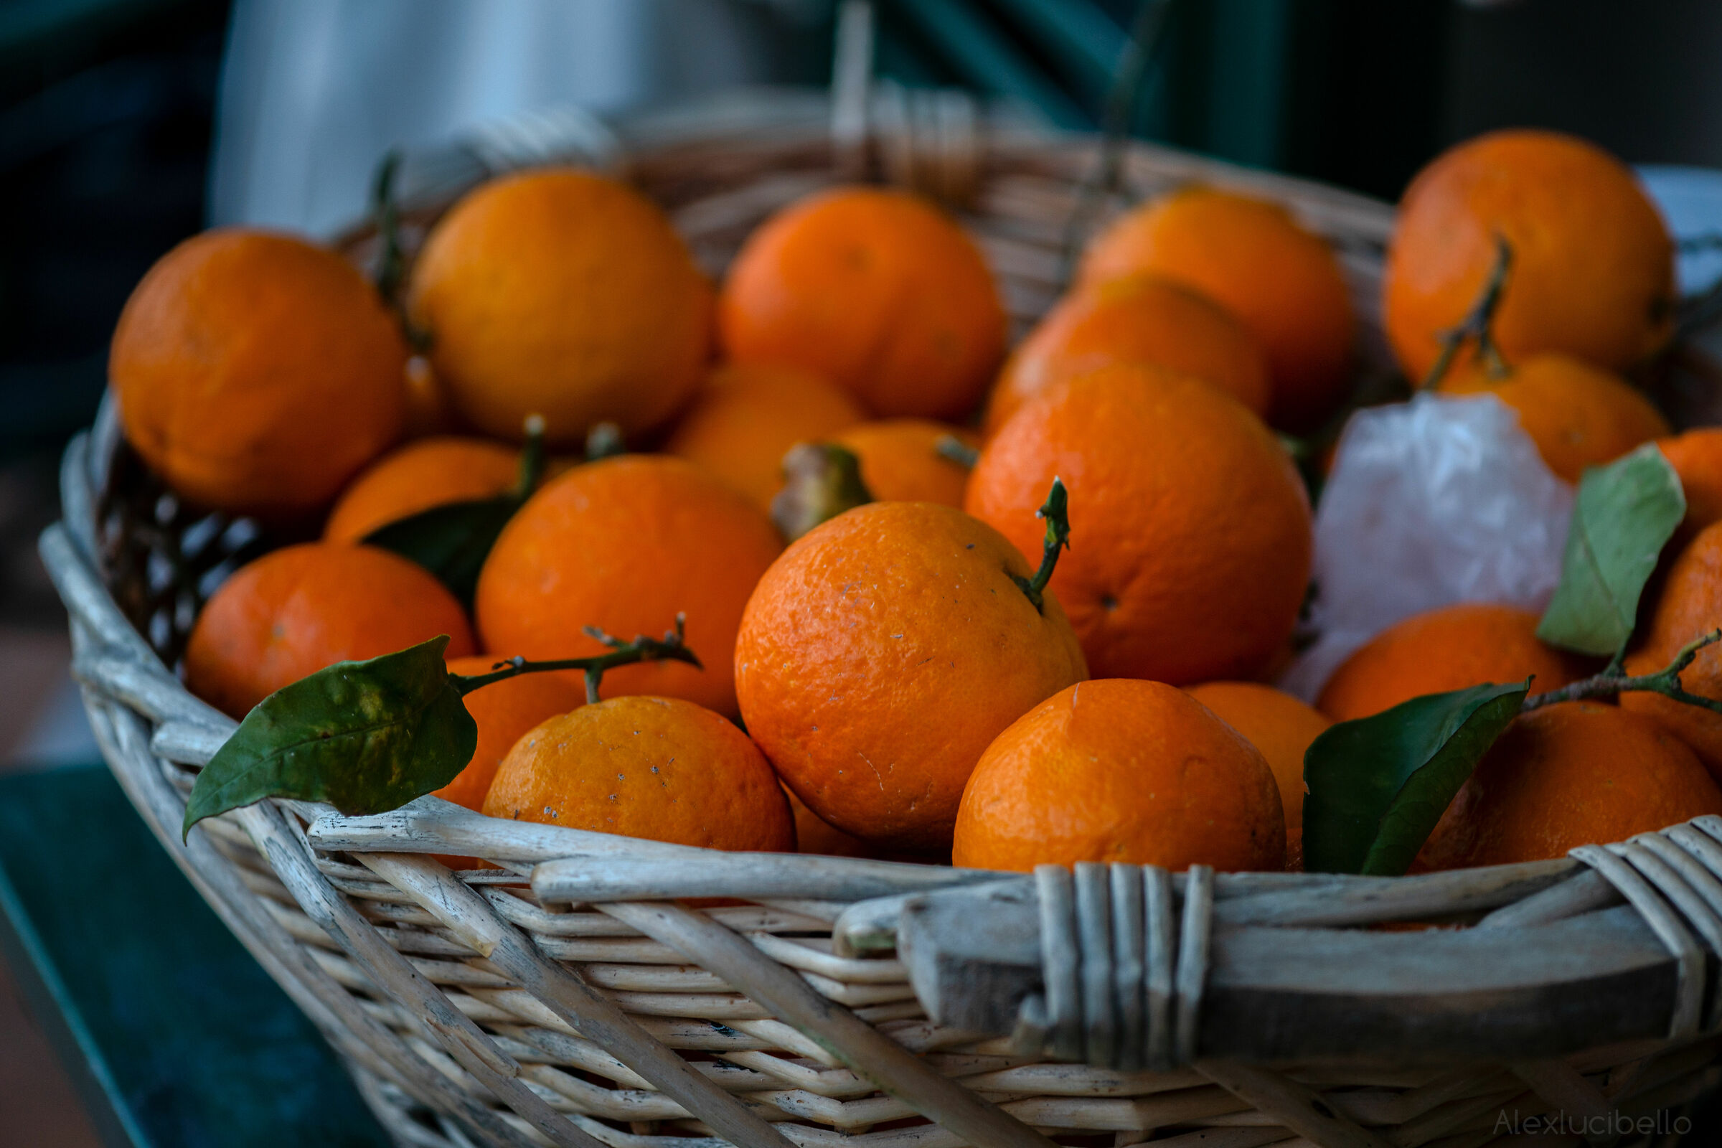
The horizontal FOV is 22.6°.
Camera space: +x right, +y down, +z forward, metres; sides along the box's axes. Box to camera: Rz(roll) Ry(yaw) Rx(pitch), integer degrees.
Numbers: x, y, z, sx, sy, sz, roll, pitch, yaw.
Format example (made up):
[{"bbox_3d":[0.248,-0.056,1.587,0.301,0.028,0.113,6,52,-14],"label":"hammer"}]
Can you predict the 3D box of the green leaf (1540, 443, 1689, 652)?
[{"bbox_3d":[0.159,-0.005,0.915,0.031,0.046,0.016,-6,7,16],"label":"green leaf"}]

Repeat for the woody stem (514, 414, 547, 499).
[{"bbox_3d":[-0.077,-0.027,1.005,0.007,0.020,0.007,0,25,0],"label":"woody stem"}]

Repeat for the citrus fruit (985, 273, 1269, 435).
[{"bbox_3d":[0.065,-0.041,1.040,0.068,0.064,0.068,0,22,0],"label":"citrus fruit"}]

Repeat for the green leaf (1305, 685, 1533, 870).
[{"bbox_3d":[0.108,0.041,0.872,0.031,0.062,0.018,42,1,28],"label":"green leaf"}]

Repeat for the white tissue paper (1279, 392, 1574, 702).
[{"bbox_3d":[0.133,-0.006,1.000,0.067,0.067,0.060,0,25,0],"label":"white tissue paper"}]

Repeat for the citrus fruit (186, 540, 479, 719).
[{"bbox_3d":[-0.120,0.019,0.970,0.066,0.053,0.065,0,22,0],"label":"citrus fruit"}]

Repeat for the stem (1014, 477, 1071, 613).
[{"bbox_3d":[0.037,-0.006,0.878,0.011,0.030,0.012,11,15,-3],"label":"stem"}]

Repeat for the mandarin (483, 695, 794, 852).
[{"bbox_3d":[-0.046,0.052,0.895,0.065,0.054,0.064,0,25,0],"label":"mandarin"}]

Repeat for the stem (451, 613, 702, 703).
[{"bbox_3d":[-0.058,0.017,0.885,0.052,0.015,0.015,0,25,0],"label":"stem"}]

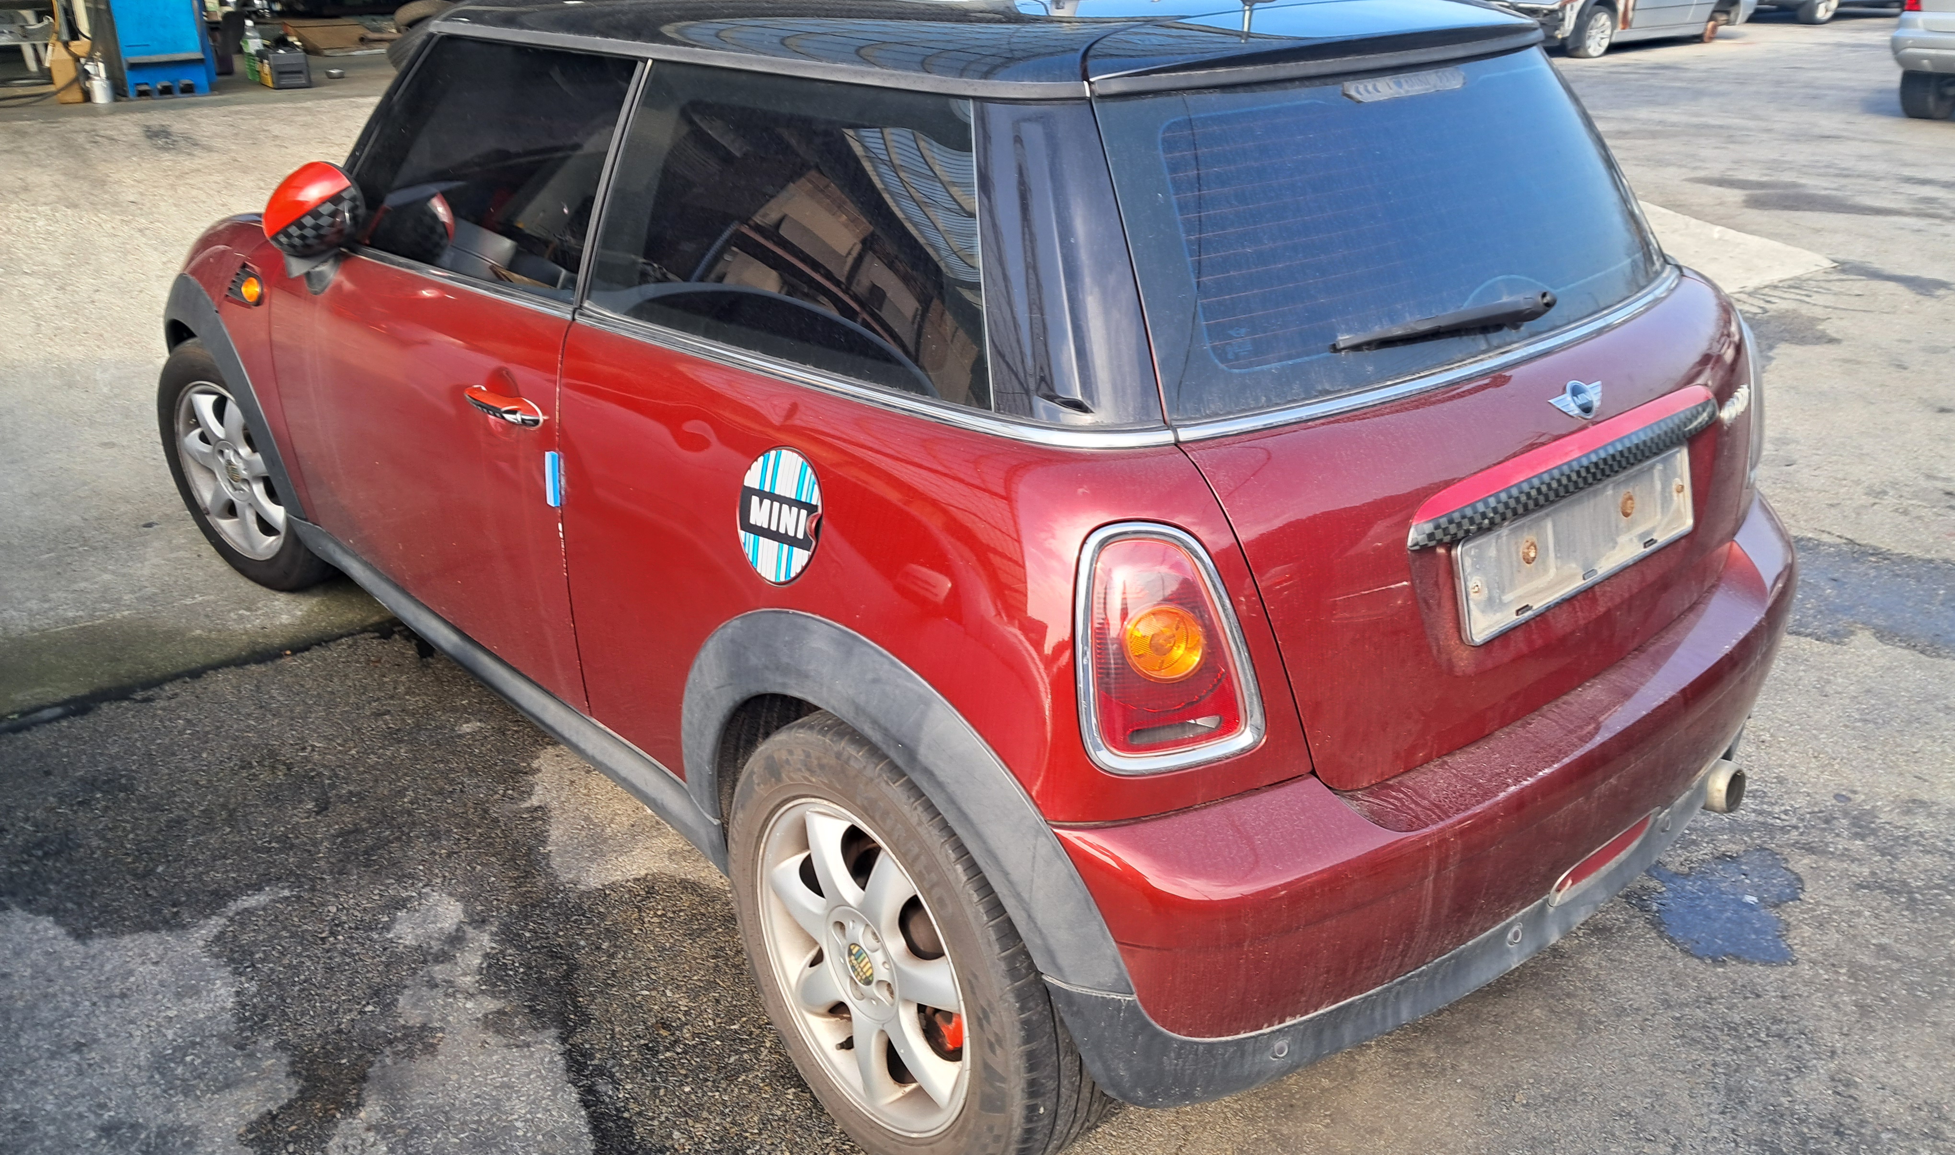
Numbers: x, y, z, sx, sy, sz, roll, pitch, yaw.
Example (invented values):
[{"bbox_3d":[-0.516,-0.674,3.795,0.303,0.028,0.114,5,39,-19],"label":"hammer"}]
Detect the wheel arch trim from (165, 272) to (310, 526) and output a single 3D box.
[{"bbox_3d":[-1.690,-0.466,3.458,0.135,0.460,0.880,-19,29,-36],"label":"wheel arch trim"}]

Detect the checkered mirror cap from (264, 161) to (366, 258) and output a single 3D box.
[{"bbox_3d":[-1.136,-0.632,2.608,0.125,0.155,0.200,-12,26,-24],"label":"checkered mirror cap"}]

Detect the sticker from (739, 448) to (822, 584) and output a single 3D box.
[{"bbox_3d":[-0.221,-0.064,1.731,0.020,0.175,0.172,-12,25,-43],"label":"sticker"}]

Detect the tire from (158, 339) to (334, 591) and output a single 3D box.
[{"bbox_3d":[-1.710,-0.279,3.650,0.615,0.615,0.205,15,28,31],"label":"tire"}]

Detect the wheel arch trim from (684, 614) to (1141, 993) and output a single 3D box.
[{"bbox_3d":[-0.103,0.226,1.703,0.120,0.390,0.800,-19,29,-36],"label":"wheel arch trim"}]

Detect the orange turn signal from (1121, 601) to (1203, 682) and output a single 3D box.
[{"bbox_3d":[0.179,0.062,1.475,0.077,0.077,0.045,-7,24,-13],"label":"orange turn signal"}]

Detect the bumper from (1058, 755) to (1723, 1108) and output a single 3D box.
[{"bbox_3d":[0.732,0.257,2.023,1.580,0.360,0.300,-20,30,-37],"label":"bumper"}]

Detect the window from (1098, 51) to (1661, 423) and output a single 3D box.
[{"bbox_3d":[0.556,-0.468,1.879,1.070,0.380,0.100,-19,-5,-36],"label":"window"}]

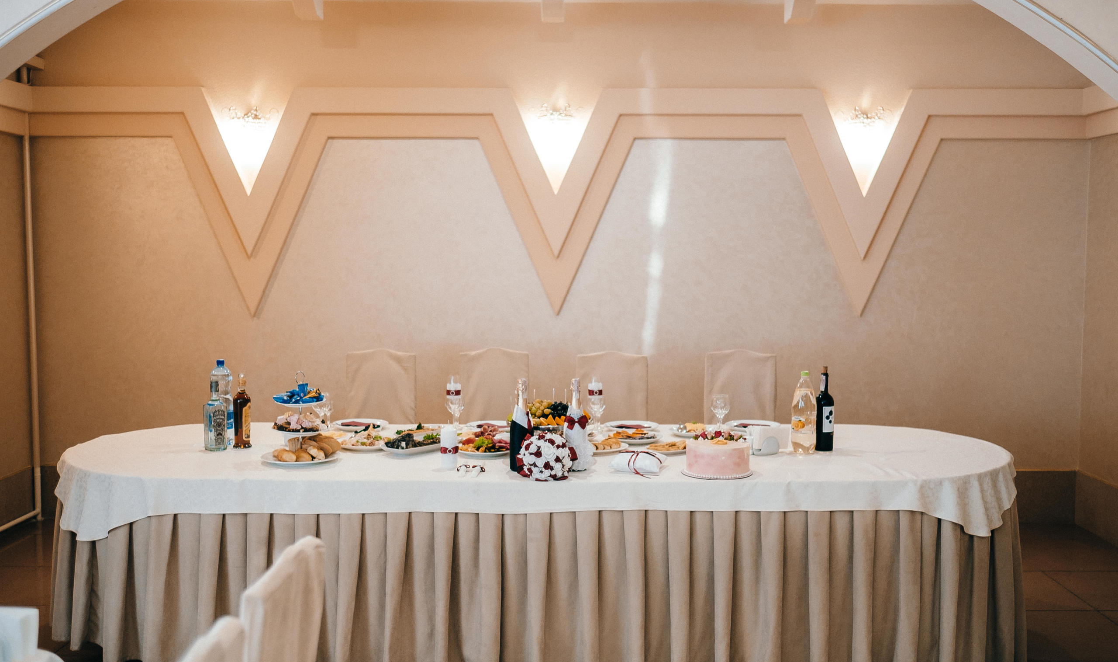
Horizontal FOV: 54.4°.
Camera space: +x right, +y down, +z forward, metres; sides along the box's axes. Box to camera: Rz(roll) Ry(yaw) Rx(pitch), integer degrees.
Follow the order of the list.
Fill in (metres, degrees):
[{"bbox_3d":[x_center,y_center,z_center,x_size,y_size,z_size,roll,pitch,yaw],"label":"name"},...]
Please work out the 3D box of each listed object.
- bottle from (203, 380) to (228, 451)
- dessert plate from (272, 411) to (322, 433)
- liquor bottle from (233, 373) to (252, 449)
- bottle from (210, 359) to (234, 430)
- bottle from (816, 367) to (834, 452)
[{"bbox_3d":[-1.371,0.334,4.333,0.092,0.278,0.090,0,4,0],"label":"bottle"},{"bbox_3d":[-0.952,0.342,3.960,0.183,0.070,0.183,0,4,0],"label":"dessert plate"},{"bbox_3d":[-1.249,0.312,4.277,0.072,0.292,0.072,3,5,37],"label":"liquor bottle"},{"bbox_3d":[-1.380,0.295,4.439,0.090,0.340,0.090,0,4,0],"label":"bottle"},{"bbox_3d":[1.040,0.302,4.238,0.074,0.326,0.074,-2,5,-26],"label":"bottle"}]

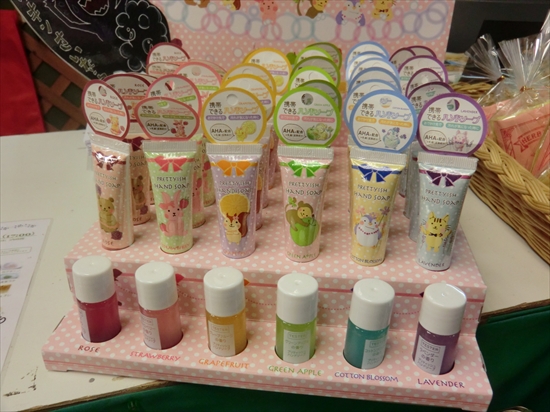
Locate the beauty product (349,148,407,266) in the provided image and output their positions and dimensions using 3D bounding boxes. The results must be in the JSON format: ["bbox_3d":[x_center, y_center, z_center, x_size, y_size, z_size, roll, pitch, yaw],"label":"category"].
[{"bbox_3d":[0.070,0.002,0.329,0.039,0.084,0.025,6,25,12],"label":"beauty product"}]

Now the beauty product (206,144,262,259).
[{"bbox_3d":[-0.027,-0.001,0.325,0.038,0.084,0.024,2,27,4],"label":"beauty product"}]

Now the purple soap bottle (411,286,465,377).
[{"bbox_3d":[0.104,0.081,0.294,0.026,0.059,0.026,21,34,36],"label":"purple soap bottle"}]

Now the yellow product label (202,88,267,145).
[{"bbox_3d":[-0.028,-0.060,0.312,0.045,0.040,0.003,0,25,0],"label":"yellow product label"}]

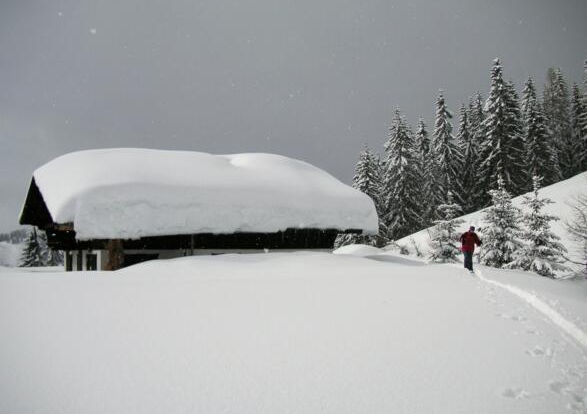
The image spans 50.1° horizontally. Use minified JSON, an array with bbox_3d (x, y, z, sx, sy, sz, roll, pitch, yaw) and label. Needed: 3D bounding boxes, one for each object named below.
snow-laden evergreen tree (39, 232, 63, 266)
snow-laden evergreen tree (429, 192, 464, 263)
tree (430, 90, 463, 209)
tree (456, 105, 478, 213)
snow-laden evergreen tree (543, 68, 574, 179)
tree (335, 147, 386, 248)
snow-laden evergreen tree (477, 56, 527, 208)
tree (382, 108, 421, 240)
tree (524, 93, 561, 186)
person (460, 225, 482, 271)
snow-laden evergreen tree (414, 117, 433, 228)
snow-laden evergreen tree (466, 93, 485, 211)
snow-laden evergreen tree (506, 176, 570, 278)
[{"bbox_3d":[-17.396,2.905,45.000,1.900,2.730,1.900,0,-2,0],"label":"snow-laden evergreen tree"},{"bbox_3d":[6.707,0.921,27.500,1.650,3.200,1.650,0,-2,0],"label":"snow-laden evergreen tree"},{"bbox_3d":[13.993,-4.770,57.000,3.030,11.810,3.030,0,-2,0],"label":"tree"},{"bbox_3d":[17.926,-4.507,65.000,2.800,12.020,2.800,0,-2,0],"label":"tree"},{"bbox_3d":[29.149,-8.745,69.000,3.800,13.200,3.800,0,-2,0],"label":"snow-laden evergreen tree"},{"bbox_3d":[5.544,-0.674,47.000,3.080,7.570,3.080,0,-2,0],"label":"tree"},{"bbox_3d":[20.178,-6.856,61.000,5.000,14.980,5.000,0,-2,0],"label":"snow-laden evergreen tree"},{"bbox_3d":[9.340,-2.798,54.000,3.460,11.540,3.460,0,-2,0],"label":"tree"},{"bbox_3d":[23.673,-6.217,60.000,3.660,9.280,3.660,0,-2,0],"label":"tree"},{"bbox_3d":[6.753,1.593,23.800,0.800,1.780,0.550,1,-3,-18],"label":"person"},{"bbox_3d":[12.530,-3.204,60.000,2.440,10.710,2.440,0,-2,0],"label":"snow-laden evergreen tree"},{"bbox_3d":[19.254,-5.524,66.000,2.700,12.840,2.700,0,-2,0],"label":"snow-laden evergreen tree"},{"bbox_3d":[9.764,0.797,25.000,2.500,4.100,2.500,0,-2,0],"label":"snow-laden evergreen tree"}]

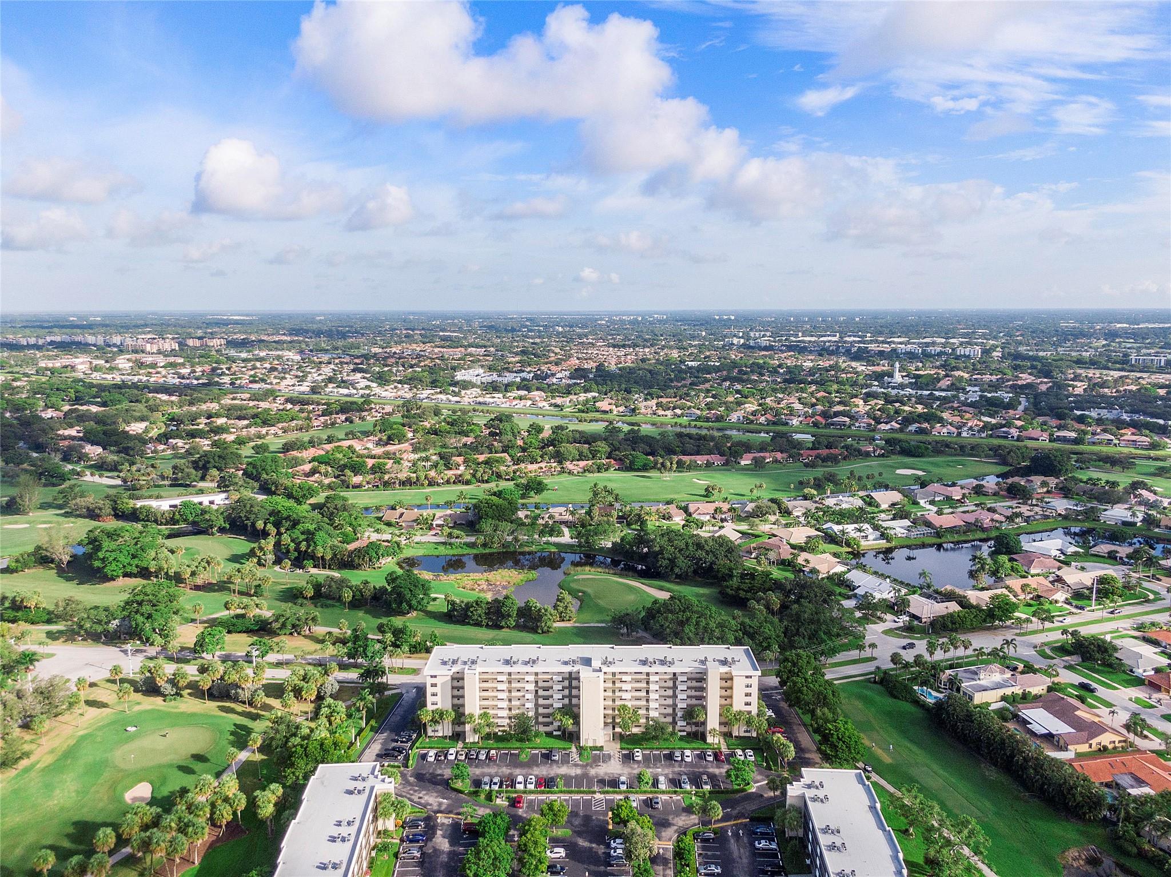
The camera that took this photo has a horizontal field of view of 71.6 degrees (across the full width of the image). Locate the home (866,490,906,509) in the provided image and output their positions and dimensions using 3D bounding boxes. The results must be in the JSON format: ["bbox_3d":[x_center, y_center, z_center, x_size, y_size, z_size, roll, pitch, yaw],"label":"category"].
[{"bbox_3d":[183.850,37.143,497.083,20.000,6.000,18.000,-3,10,-17],"label":"home"}]

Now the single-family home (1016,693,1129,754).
[{"bbox_3d":[137.220,80.630,232.400,24.000,5.000,23.850,-2,10,-11],"label":"single-family home"}]

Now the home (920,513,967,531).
[{"bbox_3d":[194.783,45.430,446.363,19.000,5.800,18.000,-3,10,-17],"label":"home"}]

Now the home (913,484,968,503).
[{"bbox_3d":[222.140,34.635,511.593,28.000,6.000,21.000,-4,10,-21],"label":"home"}]

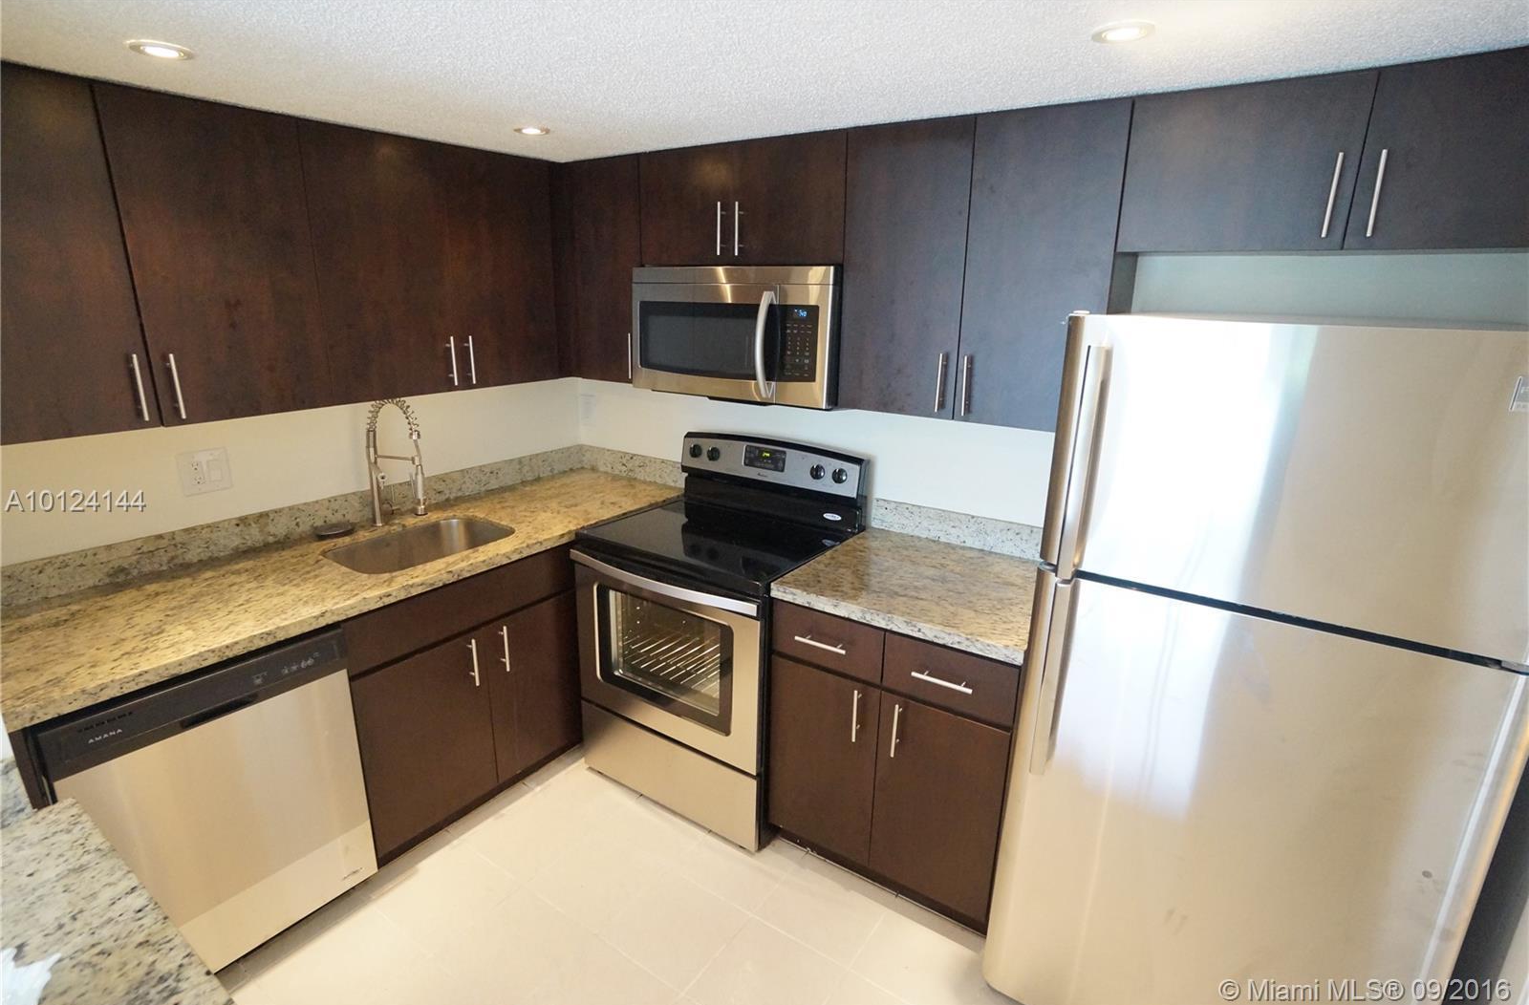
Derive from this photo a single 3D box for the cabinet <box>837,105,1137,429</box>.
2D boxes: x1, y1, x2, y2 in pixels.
[{"bbox_3d":[0.621,-0.634,1.940,0.719,0.755,0.341,11,20,31],"label":"cabinet"}]

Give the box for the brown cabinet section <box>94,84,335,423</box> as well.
[{"bbox_3d":[-1.499,-0.629,1.823,0.355,0.755,0.399,11,20,31],"label":"brown cabinet section"}]

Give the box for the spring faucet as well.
[{"bbox_3d":[-1.213,-0.124,2.227,0.208,0.431,0.076,5,17,15],"label":"spring faucet"}]

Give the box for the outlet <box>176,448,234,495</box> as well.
[{"bbox_3d":[-1.610,-0.087,1.959,0.009,0.117,0.118,11,19,32],"label":"outlet"}]

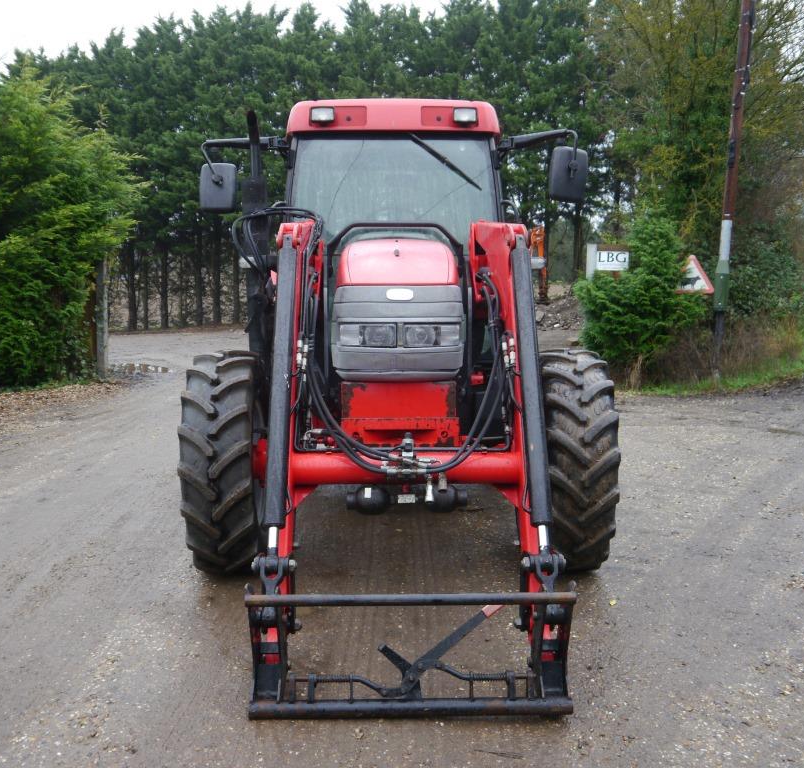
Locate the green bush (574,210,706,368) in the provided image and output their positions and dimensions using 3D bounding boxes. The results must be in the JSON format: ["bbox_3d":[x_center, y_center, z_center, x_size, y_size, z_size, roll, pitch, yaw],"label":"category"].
[{"bbox_3d":[3.420,-1.360,12.800,1.800,2.300,1.750,0,7,0],"label":"green bush"}]

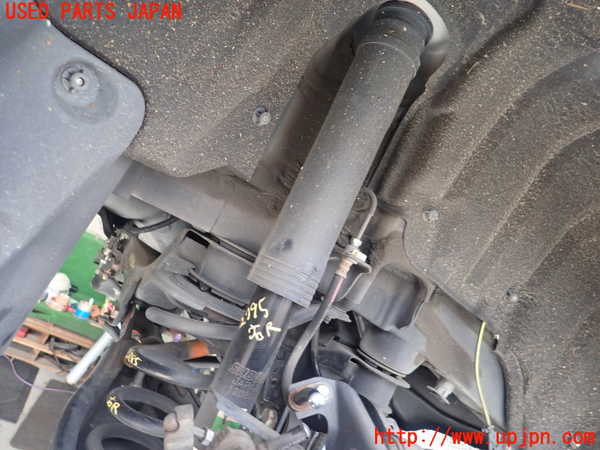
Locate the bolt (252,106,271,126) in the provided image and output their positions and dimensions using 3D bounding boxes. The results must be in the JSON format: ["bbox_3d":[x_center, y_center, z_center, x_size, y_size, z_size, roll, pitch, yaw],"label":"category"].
[{"bbox_3d":[-0.041,-0.115,0.460,0.017,0.017,0.012,21,6,-27],"label":"bolt"}]

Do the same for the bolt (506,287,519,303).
[{"bbox_3d":[0.250,0.082,0.510,0.015,0.015,0.012,20,5,-21],"label":"bolt"}]

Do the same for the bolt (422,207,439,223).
[{"bbox_3d":[0.151,-0.012,0.500,0.017,0.017,0.012,20,4,-24],"label":"bolt"}]

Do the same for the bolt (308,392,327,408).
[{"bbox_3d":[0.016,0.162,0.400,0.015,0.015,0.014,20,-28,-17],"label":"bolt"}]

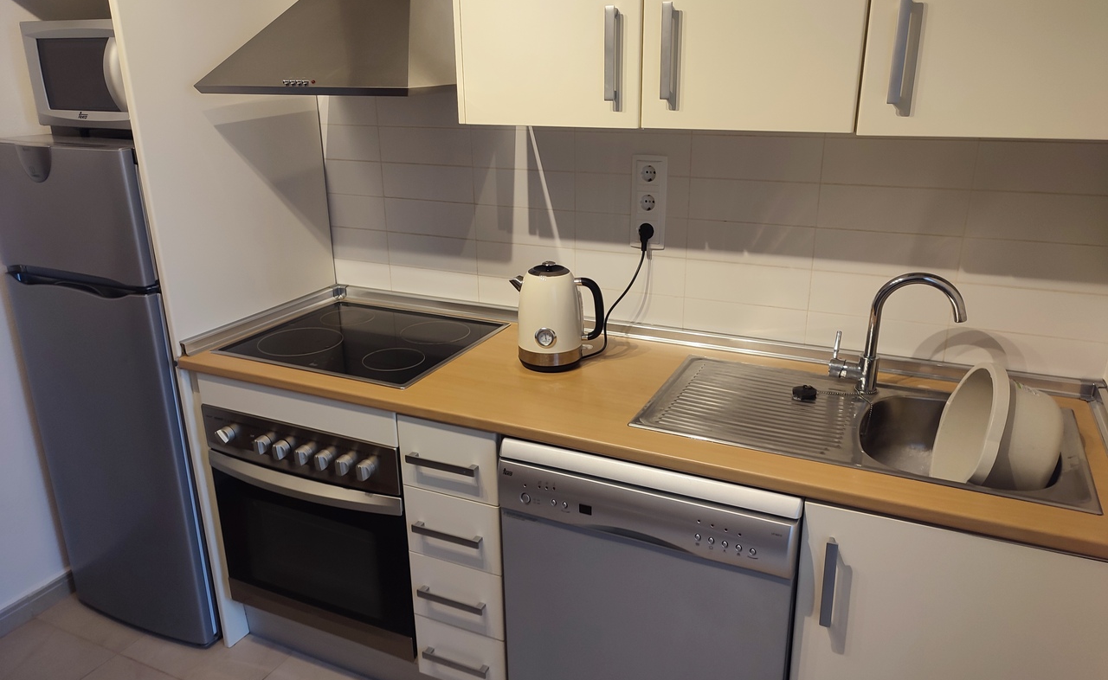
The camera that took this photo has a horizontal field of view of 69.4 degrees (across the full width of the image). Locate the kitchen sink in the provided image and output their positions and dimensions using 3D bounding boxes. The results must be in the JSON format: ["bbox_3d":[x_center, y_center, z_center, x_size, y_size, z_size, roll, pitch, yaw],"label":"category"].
[{"bbox_3d":[0.604,0.228,1.636,0.801,0.161,0.449,8,21,24],"label":"kitchen sink"}]

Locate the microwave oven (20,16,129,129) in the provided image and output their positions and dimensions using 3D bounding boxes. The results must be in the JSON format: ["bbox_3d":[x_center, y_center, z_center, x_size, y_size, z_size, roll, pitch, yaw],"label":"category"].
[{"bbox_3d":[-1.105,-0.717,2.186,0.470,0.285,0.360,8,21,24],"label":"microwave oven"}]

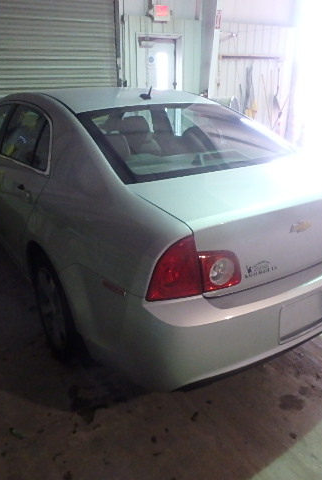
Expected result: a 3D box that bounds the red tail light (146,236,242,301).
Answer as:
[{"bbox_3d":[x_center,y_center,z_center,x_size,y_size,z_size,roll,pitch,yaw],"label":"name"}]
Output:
[{"bbox_3d":[0.127,0.102,1.481,0.385,0.285,0.114,-10,25,-20],"label":"red tail light"}]

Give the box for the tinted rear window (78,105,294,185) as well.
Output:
[{"bbox_3d":[0.136,-0.616,2.218,1.100,0.080,0.742,-14,47,-29],"label":"tinted rear window"}]

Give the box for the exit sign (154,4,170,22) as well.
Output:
[{"bbox_3d":[0.014,-3.997,6.853,0.320,0.250,0.070,-13,26,-27],"label":"exit sign"}]

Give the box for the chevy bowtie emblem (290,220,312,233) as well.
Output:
[{"bbox_3d":[0.602,-0.055,1.664,0.140,0.048,0.014,-14,23,-29],"label":"chevy bowtie emblem"}]

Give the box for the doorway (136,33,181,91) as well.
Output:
[{"bbox_3d":[-0.040,-2.725,7.486,0.980,2.200,0.160,-13,26,-27],"label":"doorway"}]

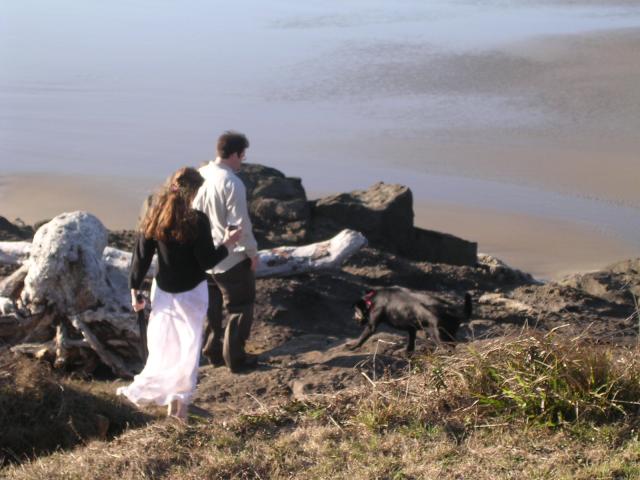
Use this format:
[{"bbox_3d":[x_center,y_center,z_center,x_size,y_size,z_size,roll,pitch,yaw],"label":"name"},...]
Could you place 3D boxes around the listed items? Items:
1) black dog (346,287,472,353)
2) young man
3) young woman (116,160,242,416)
[{"bbox_3d":[0.685,0.610,14.100,0.920,0.500,0.280,4,13,18],"label":"black dog"},{"bbox_3d":[-0.685,0.089,13.250,0.530,1.750,0.400,10,16,39],"label":"young man"},{"bbox_3d":[-0.905,0.340,11.830,0.680,1.660,0.550,4,12,15],"label":"young woman"}]

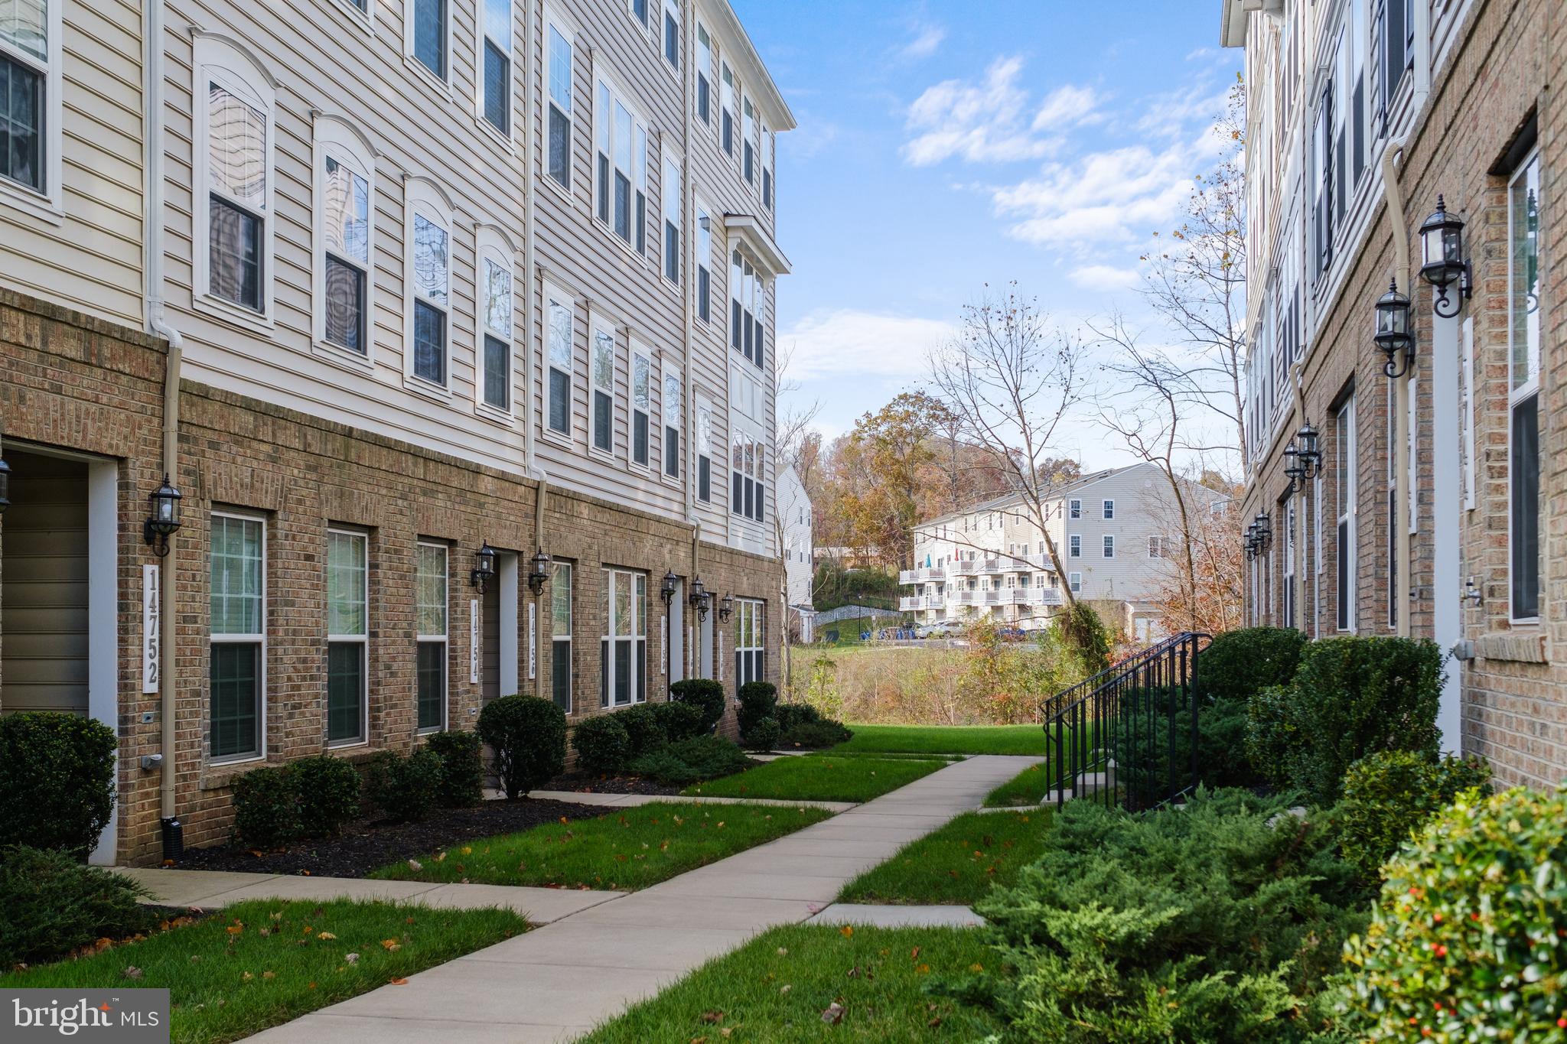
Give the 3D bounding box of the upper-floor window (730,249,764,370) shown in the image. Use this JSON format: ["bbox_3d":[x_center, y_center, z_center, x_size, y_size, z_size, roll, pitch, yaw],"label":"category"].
[{"bbox_3d":[-0.612,-3.665,26.662,0.120,1.543,2.745,0,-3,11],"label":"upper-floor window"}]

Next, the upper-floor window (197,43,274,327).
[{"bbox_3d":[-3.847,-2.352,10.715,0.120,1.729,1.005,0,-3,11],"label":"upper-floor window"}]

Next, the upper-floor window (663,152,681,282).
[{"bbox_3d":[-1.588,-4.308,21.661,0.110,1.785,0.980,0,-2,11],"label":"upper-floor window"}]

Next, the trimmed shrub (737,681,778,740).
[{"bbox_3d":[-0.472,3.429,27.344,0.706,1.059,0.706,0,-2,11],"label":"trimmed shrub"}]

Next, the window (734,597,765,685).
[{"bbox_3d":[-0.658,2.489,29.765,0.120,1.917,2.623,0,-2,11],"label":"window"}]

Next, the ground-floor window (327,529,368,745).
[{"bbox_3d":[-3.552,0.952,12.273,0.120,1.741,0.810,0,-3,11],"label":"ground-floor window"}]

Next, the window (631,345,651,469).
[{"bbox_3d":[-2.082,-1.647,22.192,0.100,1.700,1.000,0,-2,11],"label":"window"}]

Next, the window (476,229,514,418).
[{"bbox_3d":[-3.158,-2.164,16.719,0.120,1.947,1.059,0,-2,11],"label":"window"}]

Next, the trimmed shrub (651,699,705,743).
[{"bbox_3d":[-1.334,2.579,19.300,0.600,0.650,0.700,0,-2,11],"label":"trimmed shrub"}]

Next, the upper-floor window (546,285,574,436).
[{"bbox_3d":[-2.549,-1.808,17.343,0.120,1.617,1.017,0,-3,11],"label":"upper-floor window"}]

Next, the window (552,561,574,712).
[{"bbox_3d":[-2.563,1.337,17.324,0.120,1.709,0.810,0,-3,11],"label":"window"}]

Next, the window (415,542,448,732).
[{"bbox_3d":[-3.508,1.163,15.073,0.100,1.850,0.860,0,-2,11],"label":"window"}]

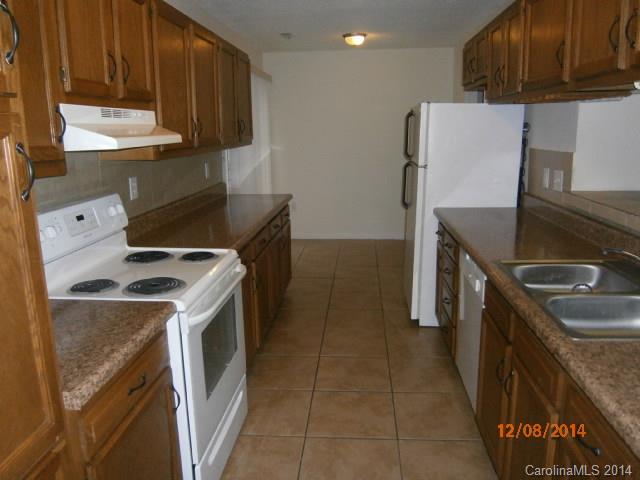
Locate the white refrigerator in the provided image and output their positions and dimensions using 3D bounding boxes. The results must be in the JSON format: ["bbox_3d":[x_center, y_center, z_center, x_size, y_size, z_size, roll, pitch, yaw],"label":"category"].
[{"bbox_3d":[1.091,-0.222,3.909,0.735,1.675,0.740,1,13,5],"label":"white refrigerator"}]

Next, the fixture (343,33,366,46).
[{"bbox_3d":[0.375,-2.161,5.188,0.255,0.105,0.255,0,13,5],"label":"fixture"}]

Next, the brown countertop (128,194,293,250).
[{"bbox_3d":[-0.647,-0.162,3.417,0.635,0.040,1.965,1,13,5],"label":"brown countertop"}]

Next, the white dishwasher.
[{"bbox_3d":[1.079,0.489,2.544,0.590,0.810,0.595,1,13,5],"label":"white dishwasher"}]

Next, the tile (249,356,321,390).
[{"bbox_3d":[-0.247,0.845,3.079,0.453,0.012,0.445,0,13,5],"label":"tile"}]

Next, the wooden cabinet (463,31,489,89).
[{"bbox_3d":[1.352,-1.354,3.632,0.340,0.380,0.830,1,13,5],"label":"wooden cabinet"}]

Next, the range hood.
[{"bbox_3d":[-0.882,-0.452,1.931,0.410,0.148,0.745,1,13,5],"label":"range hood"}]

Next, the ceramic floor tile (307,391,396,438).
[{"bbox_3d":[0.177,0.952,2.626,0.459,0.010,0.442,1,13,5],"label":"ceramic floor tile"}]

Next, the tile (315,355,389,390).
[{"bbox_3d":[0.214,0.851,3.056,0.459,0.010,0.446,1,13,5],"label":"tile"}]

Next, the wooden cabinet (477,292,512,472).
[{"bbox_3d":[1.015,0.567,1.987,0.580,0.770,0.450,0,13,5],"label":"wooden cabinet"}]

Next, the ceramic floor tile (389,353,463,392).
[{"bbox_3d":[0.669,0.838,3.000,0.453,0.012,0.445,0,13,5],"label":"ceramic floor tile"}]

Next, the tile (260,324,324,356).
[{"bbox_3d":[-0.210,0.747,3.511,0.453,0.012,0.445,0,13,5],"label":"tile"}]

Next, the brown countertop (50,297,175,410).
[{"bbox_3d":[-0.826,0.304,1.426,0.620,0.040,0.590,1,13,5],"label":"brown countertop"}]

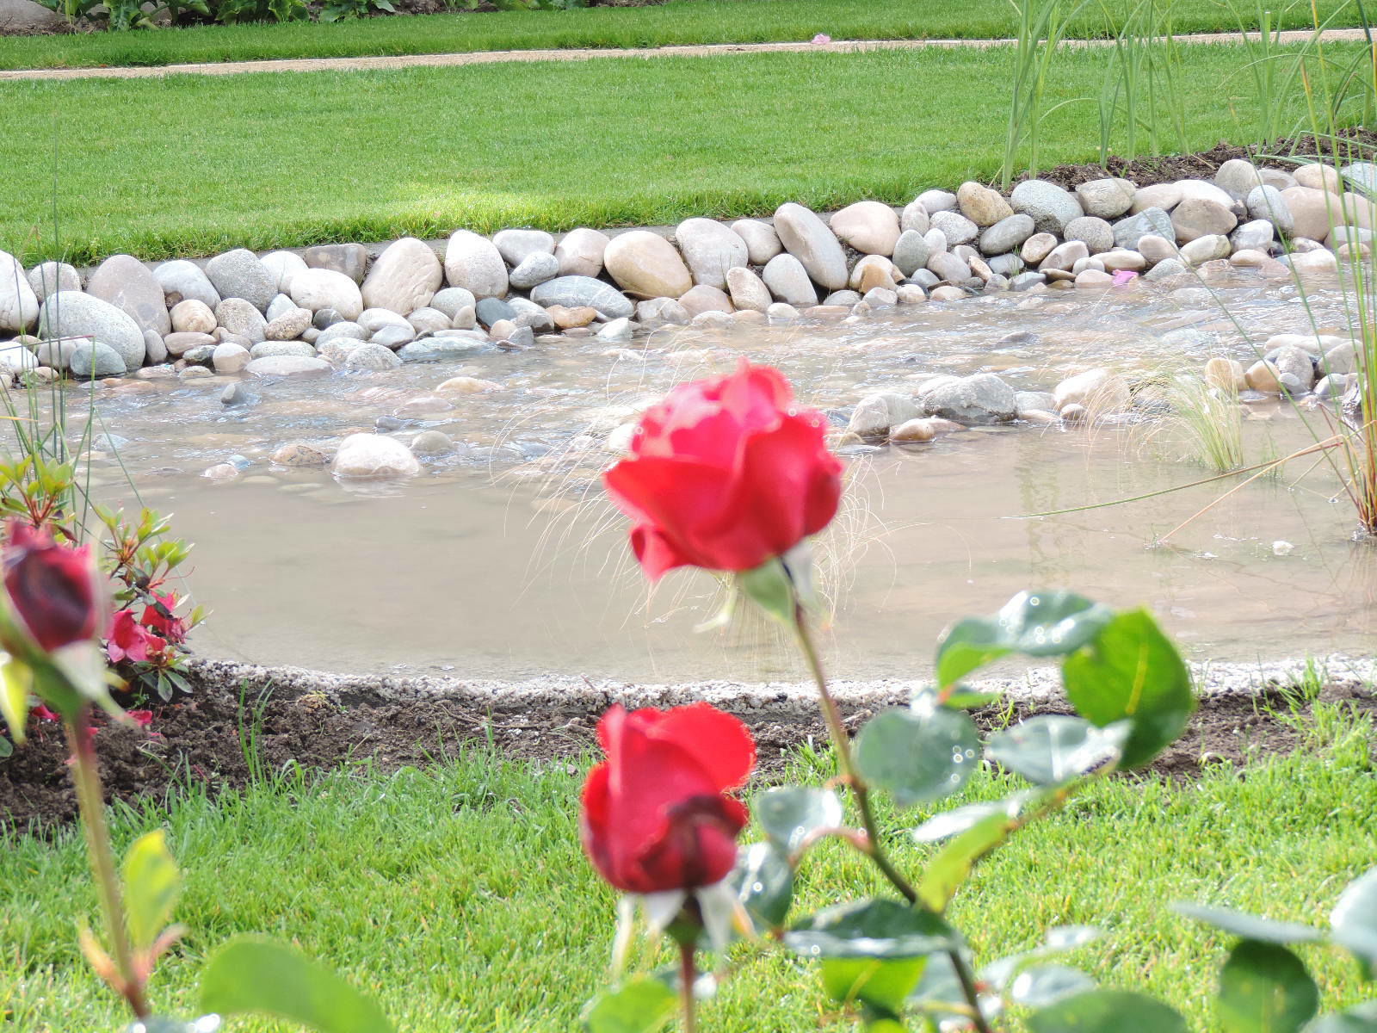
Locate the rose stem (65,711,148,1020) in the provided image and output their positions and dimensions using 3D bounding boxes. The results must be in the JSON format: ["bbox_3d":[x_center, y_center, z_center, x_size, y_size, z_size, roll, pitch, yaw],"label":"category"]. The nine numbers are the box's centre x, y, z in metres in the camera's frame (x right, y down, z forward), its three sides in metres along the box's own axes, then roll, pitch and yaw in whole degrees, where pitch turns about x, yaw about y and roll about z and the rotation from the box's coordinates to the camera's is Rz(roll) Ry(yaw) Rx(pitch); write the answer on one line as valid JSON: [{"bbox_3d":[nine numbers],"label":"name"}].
[{"bbox_3d":[-0.175,0.105,1.080,0.015,0.097,0.014,-11,14,0],"label":"rose stem"}]

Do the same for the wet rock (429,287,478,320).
[{"bbox_3d":[-0.442,-0.399,6.747,0.091,0.067,0.077,0,14,0],"label":"wet rock"}]

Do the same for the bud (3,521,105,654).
[{"bbox_3d":[-0.208,0.024,1.170,0.032,0.040,0.032,0,15,0],"label":"bud"}]

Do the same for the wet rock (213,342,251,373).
[{"bbox_3d":[-0.901,-0.313,7.060,0.077,0.065,0.070,0,14,0],"label":"wet rock"}]

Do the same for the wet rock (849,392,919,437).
[{"bbox_3d":[0.359,-0.184,6.550,0.134,0.092,0.110,0,14,0],"label":"wet rock"}]

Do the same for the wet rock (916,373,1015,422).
[{"bbox_3d":[0.516,-0.217,6.630,0.180,0.098,0.135,0,14,0],"label":"wet rock"}]

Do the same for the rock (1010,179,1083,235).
[{"bbox_3d":[0.831,-0.717,8.300,0.165,0.130,0.135,0,14,0],"label":"rock"}]

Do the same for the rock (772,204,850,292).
[{"bbox_3d":[0.229,-0.501,6.662,0.092,0.184,0.078,-32,13,8],"label":"rock"}]

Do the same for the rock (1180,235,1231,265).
[{"bbox_3d":[1.021,-0.525,7.070,0.103,0.063,0.080,2,17,8],"label":"rock"}]

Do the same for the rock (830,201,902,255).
[{"bbox_3d":[0.346,-0.559,6.970,0.141,0.105,0.115,1,17,3],"label":"rock"}]

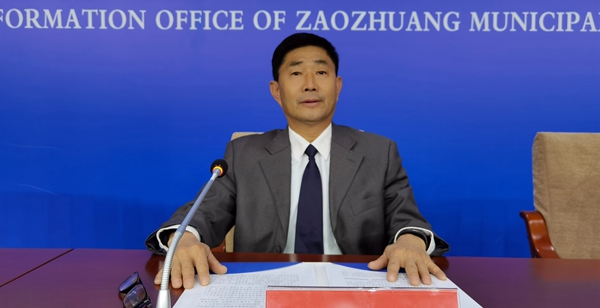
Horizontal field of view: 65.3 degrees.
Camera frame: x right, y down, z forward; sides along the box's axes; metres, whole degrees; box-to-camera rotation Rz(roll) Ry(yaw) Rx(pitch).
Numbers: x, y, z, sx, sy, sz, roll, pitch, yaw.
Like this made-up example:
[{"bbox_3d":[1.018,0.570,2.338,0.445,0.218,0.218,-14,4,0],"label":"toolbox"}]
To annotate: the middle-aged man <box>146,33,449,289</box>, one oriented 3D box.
[{"bbox_3d":[0.000,0.330,1.110,0.640,1.260,0.620,0,3,1],"label":"middle-aged man"}]

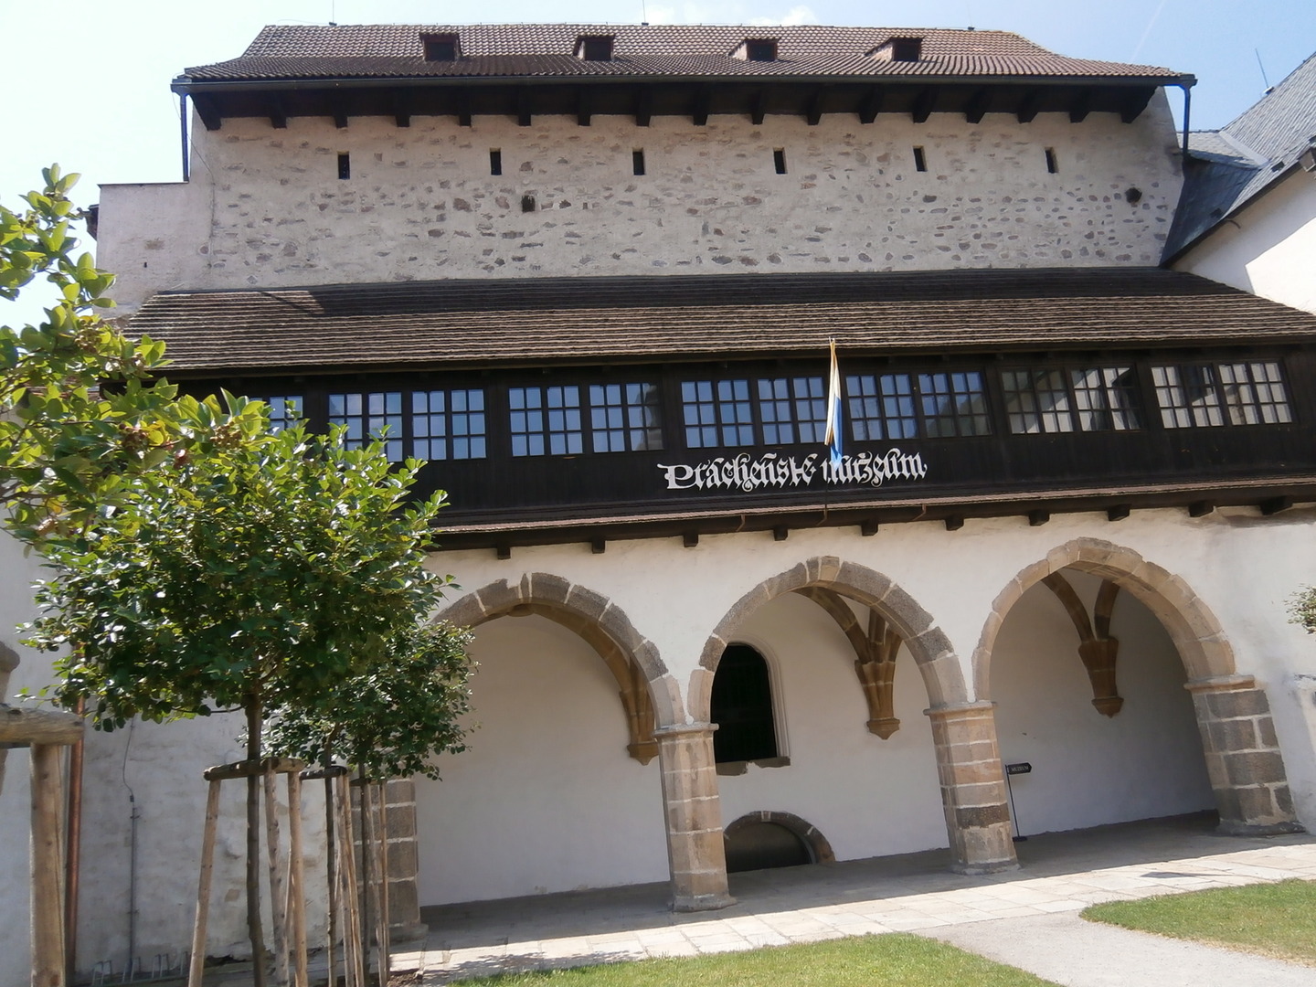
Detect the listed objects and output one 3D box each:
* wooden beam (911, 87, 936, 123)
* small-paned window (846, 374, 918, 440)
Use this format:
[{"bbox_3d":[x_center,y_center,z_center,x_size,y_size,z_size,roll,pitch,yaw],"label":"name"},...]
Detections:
[{"bbox_3d":[4.674,-6.745,17.067,0.239,0.220,0.870,-3,-12,-8],"label":"wooden beam"},{"bbox_3d":[3.131,-1.194,13.839,0.955,0.952,0.090,-3,-12,-9],"label":"small-paned window"}]

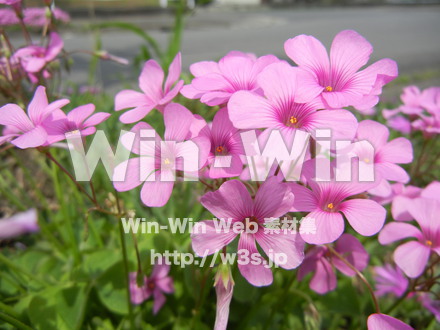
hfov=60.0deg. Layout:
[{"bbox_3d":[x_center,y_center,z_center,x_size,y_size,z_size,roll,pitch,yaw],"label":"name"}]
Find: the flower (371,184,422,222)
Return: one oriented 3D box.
[{"bbox_3d":[0.095,0.023,0.204,0.030,0.013,0.030,-7,33,16],"label":"flower"}]

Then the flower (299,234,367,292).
[{"bbox_3d":[0.056,0.045,0.188,0.033,0.033,0.013,-7,4,17],"label":"flower"}]

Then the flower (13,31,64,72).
[{"bbox_3d":[-0.107,-0.063,0.226,0.034,0.014,0.034,6,44,-13],"label":"flower"}]

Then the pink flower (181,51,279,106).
[{"bbox_3d":[0.004,-0.025,0.127,0.036,0.014,0.036,2,41,-4],"label":"pink flower"}]

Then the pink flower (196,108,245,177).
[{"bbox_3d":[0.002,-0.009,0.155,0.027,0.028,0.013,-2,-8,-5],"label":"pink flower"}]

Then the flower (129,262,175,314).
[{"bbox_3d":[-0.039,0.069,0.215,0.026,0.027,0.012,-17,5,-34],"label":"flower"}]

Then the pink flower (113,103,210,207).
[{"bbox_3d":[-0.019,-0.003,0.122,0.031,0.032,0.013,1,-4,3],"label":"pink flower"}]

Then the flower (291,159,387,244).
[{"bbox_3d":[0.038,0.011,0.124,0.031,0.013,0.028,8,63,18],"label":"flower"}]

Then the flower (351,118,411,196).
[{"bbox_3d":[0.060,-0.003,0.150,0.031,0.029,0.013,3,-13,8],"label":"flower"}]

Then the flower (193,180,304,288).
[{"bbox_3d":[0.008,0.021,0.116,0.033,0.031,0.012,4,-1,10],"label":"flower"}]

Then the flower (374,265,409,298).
[{"bbox_3d":[0.104,0.072,0.224,0.018,0.024,0.024,30,70,11],"label":"flower"}]

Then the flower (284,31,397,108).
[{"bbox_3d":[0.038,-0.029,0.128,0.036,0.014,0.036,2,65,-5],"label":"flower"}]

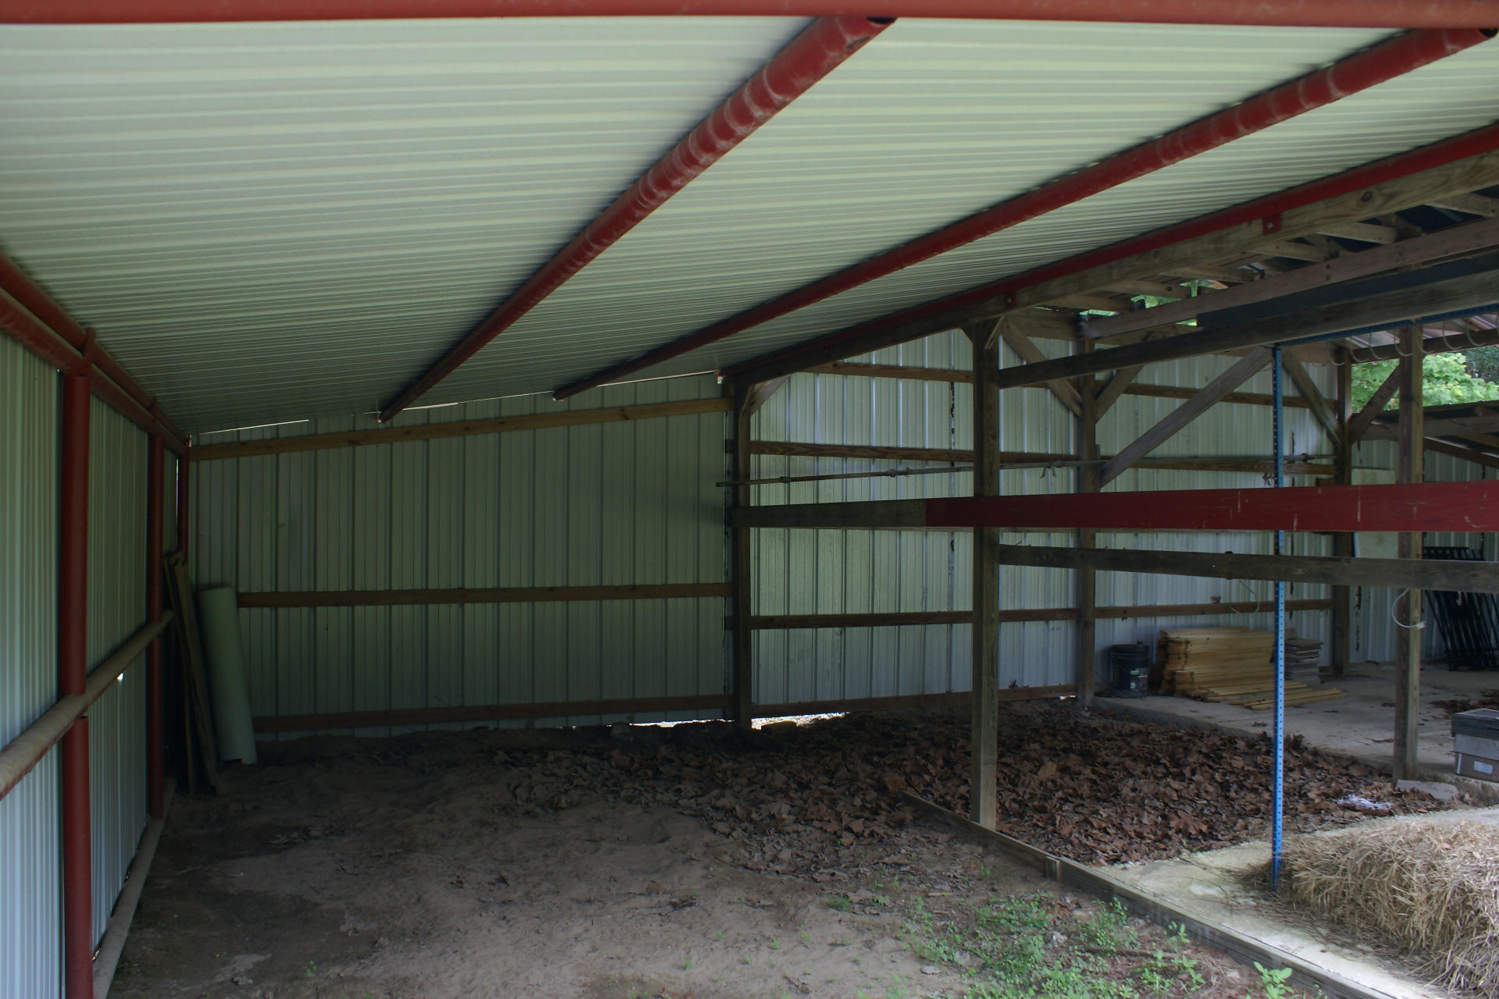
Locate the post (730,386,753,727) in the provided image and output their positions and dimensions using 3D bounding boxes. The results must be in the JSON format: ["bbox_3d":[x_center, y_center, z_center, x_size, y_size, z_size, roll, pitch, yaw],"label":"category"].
[{"bbox_3d":[-0.053,0.394,7.800,0.095,2.366,0.095,0,0,-21],"label":"post"}]

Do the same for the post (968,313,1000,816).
[{"bbox_3d":[1.093,0.355,5.200,0.092,2.347,0.092,0,0,-21],"label":"post"}]

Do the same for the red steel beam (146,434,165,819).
[{"bbox_3d":[-2.612,0.560,4.950,0.063,1.697,0.063,0,0,-21],"label":"red steel beam"}]

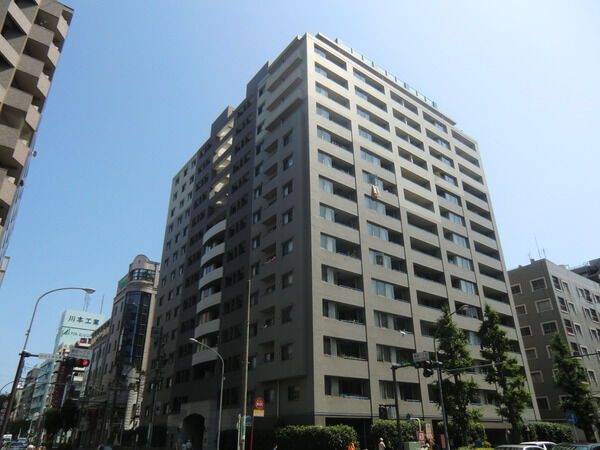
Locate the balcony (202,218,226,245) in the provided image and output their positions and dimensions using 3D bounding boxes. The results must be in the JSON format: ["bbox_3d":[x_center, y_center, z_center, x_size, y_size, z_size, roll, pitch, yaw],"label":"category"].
[{"bbox_3d":[-10.537,1.019,52.199,1.500,1.268,6.254,18,-31,-33],"label":"balcony"}]

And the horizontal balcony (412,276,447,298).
[{"bbox_3d":[13.397,6.732,44.088,5.340,1.593,1.400,18,-31,-33],"label":"horizontal balcony"}]

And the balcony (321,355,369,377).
[{"bbox_3d":[3.350,11.370,32.960,4.800,1.450,1.400,18,-32,-32],"label":"balcony"}]

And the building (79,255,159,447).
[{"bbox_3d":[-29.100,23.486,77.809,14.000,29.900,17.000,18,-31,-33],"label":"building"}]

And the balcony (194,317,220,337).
[{"bbox_3d":[-10.477,11.630,47.039,1.500,1.268,6.254,18,-31,-33],"label":"balcony"}]

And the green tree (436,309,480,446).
[{"bbox_3d":[11.935,11.542,31.652,3.300,10.400,3.300,18,-31,-33],"label":"green tree"}]

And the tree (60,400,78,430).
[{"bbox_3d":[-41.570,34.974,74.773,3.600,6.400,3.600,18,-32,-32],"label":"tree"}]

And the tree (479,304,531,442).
[{"bbox_3d":[17.722,13.104,36.821,3.900,12.700,3.900,18,-32,-32],"label":"tree"}]

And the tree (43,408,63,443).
[{"bbox_3d":[-40.514,32.921,68.438,3.000,4.850,3.000,18,-31,-33],"label":"tree"}]

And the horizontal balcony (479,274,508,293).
[{"bbox_3d":[23.953,7.611,52.562,5.841,1.475,1.400,18,-31,-33],"label":"horizontal balcony"}]

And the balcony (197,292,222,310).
[{"bbox_3d":[-10.492,8.977,48.329,1.500,1.268,6.254,18,-31,-33],"label":"balcony"}]

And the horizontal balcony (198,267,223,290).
[{"bbox_3d":[-10.216,6.292,48.902,1.500,1.300,5.800,18,-32,-32],"label":"horizontal balcony"}]

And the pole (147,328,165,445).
[{"bbox_3d":[-16.356,18.118,47.257,0.500,13.200,0.500,18,-32,-32],"label":"pole"}]

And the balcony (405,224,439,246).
[{"bbox_3d":[13.473,1.460,46.740,5.310,1.534,1.400,18,-31,-33],"label":"balcony"}]

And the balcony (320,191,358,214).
[{"bbox_3d":[3.325,-1.800,39.558,4.800,1.450,1.400,18,-32,-32],"label":"balcony"}]

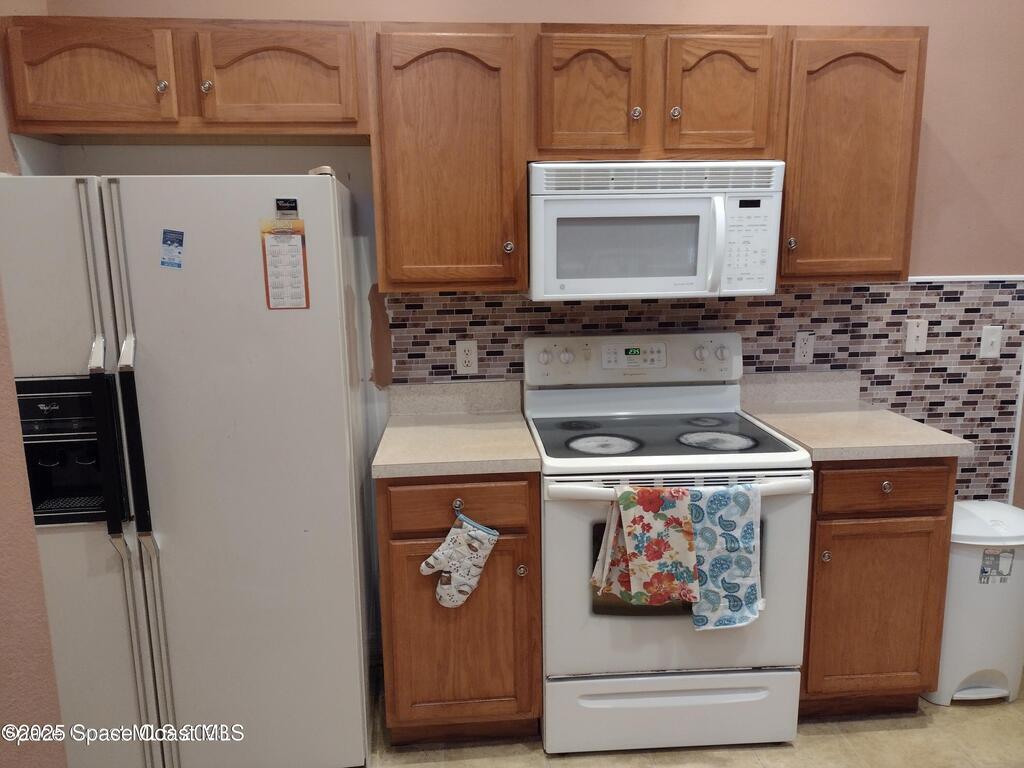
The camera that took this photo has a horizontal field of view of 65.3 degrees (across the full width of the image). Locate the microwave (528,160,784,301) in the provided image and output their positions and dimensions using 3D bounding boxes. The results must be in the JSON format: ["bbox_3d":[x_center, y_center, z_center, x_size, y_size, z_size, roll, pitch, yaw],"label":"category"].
[{"bbox_3d":[0.422,-0.488,2.546,0.763,0.410,0.402,-2,11,-4],"label":"microwave"}]

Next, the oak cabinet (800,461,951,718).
[{"bbox_3d":[1.058,0.590,2.676,0.446,0.879,0.635,-2,11,-4],"label":"oak cabinet"}]

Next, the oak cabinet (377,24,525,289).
[{"bbox_3d":[-0.193,-0.679,2.494,0.454,0.762,0.344,-2,11,-4],"label":"oak cabinet"}]

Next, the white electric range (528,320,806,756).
[{"bbox_3d":[0.451,0.466,2.563,0.766,1.184,0.678,-2,11,-4],"label":"white electric range"}]

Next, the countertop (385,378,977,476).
[{"bbox_3d":[0.451,0.104,2.538,1.714,0.149,0.638,-2,11,-4],"label":"countertop"}]

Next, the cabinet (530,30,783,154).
[{"bbox_3d":[0.416,-0.882,2.502,0.774,0.384,0.344,-2,11,-4],"label":"cabinet"}]

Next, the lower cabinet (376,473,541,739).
[{"bbox_3d":[-0.163,0.626,2.589,0.456,0.879,0.635,-2,11,-4],"label":"lower cabinet"}]

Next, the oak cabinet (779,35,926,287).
[{"bbox_3d":[1.023,-0.714,2.580,0.437,0.762,0.344,-2,11,-4],"label":"oak cabinet"}]

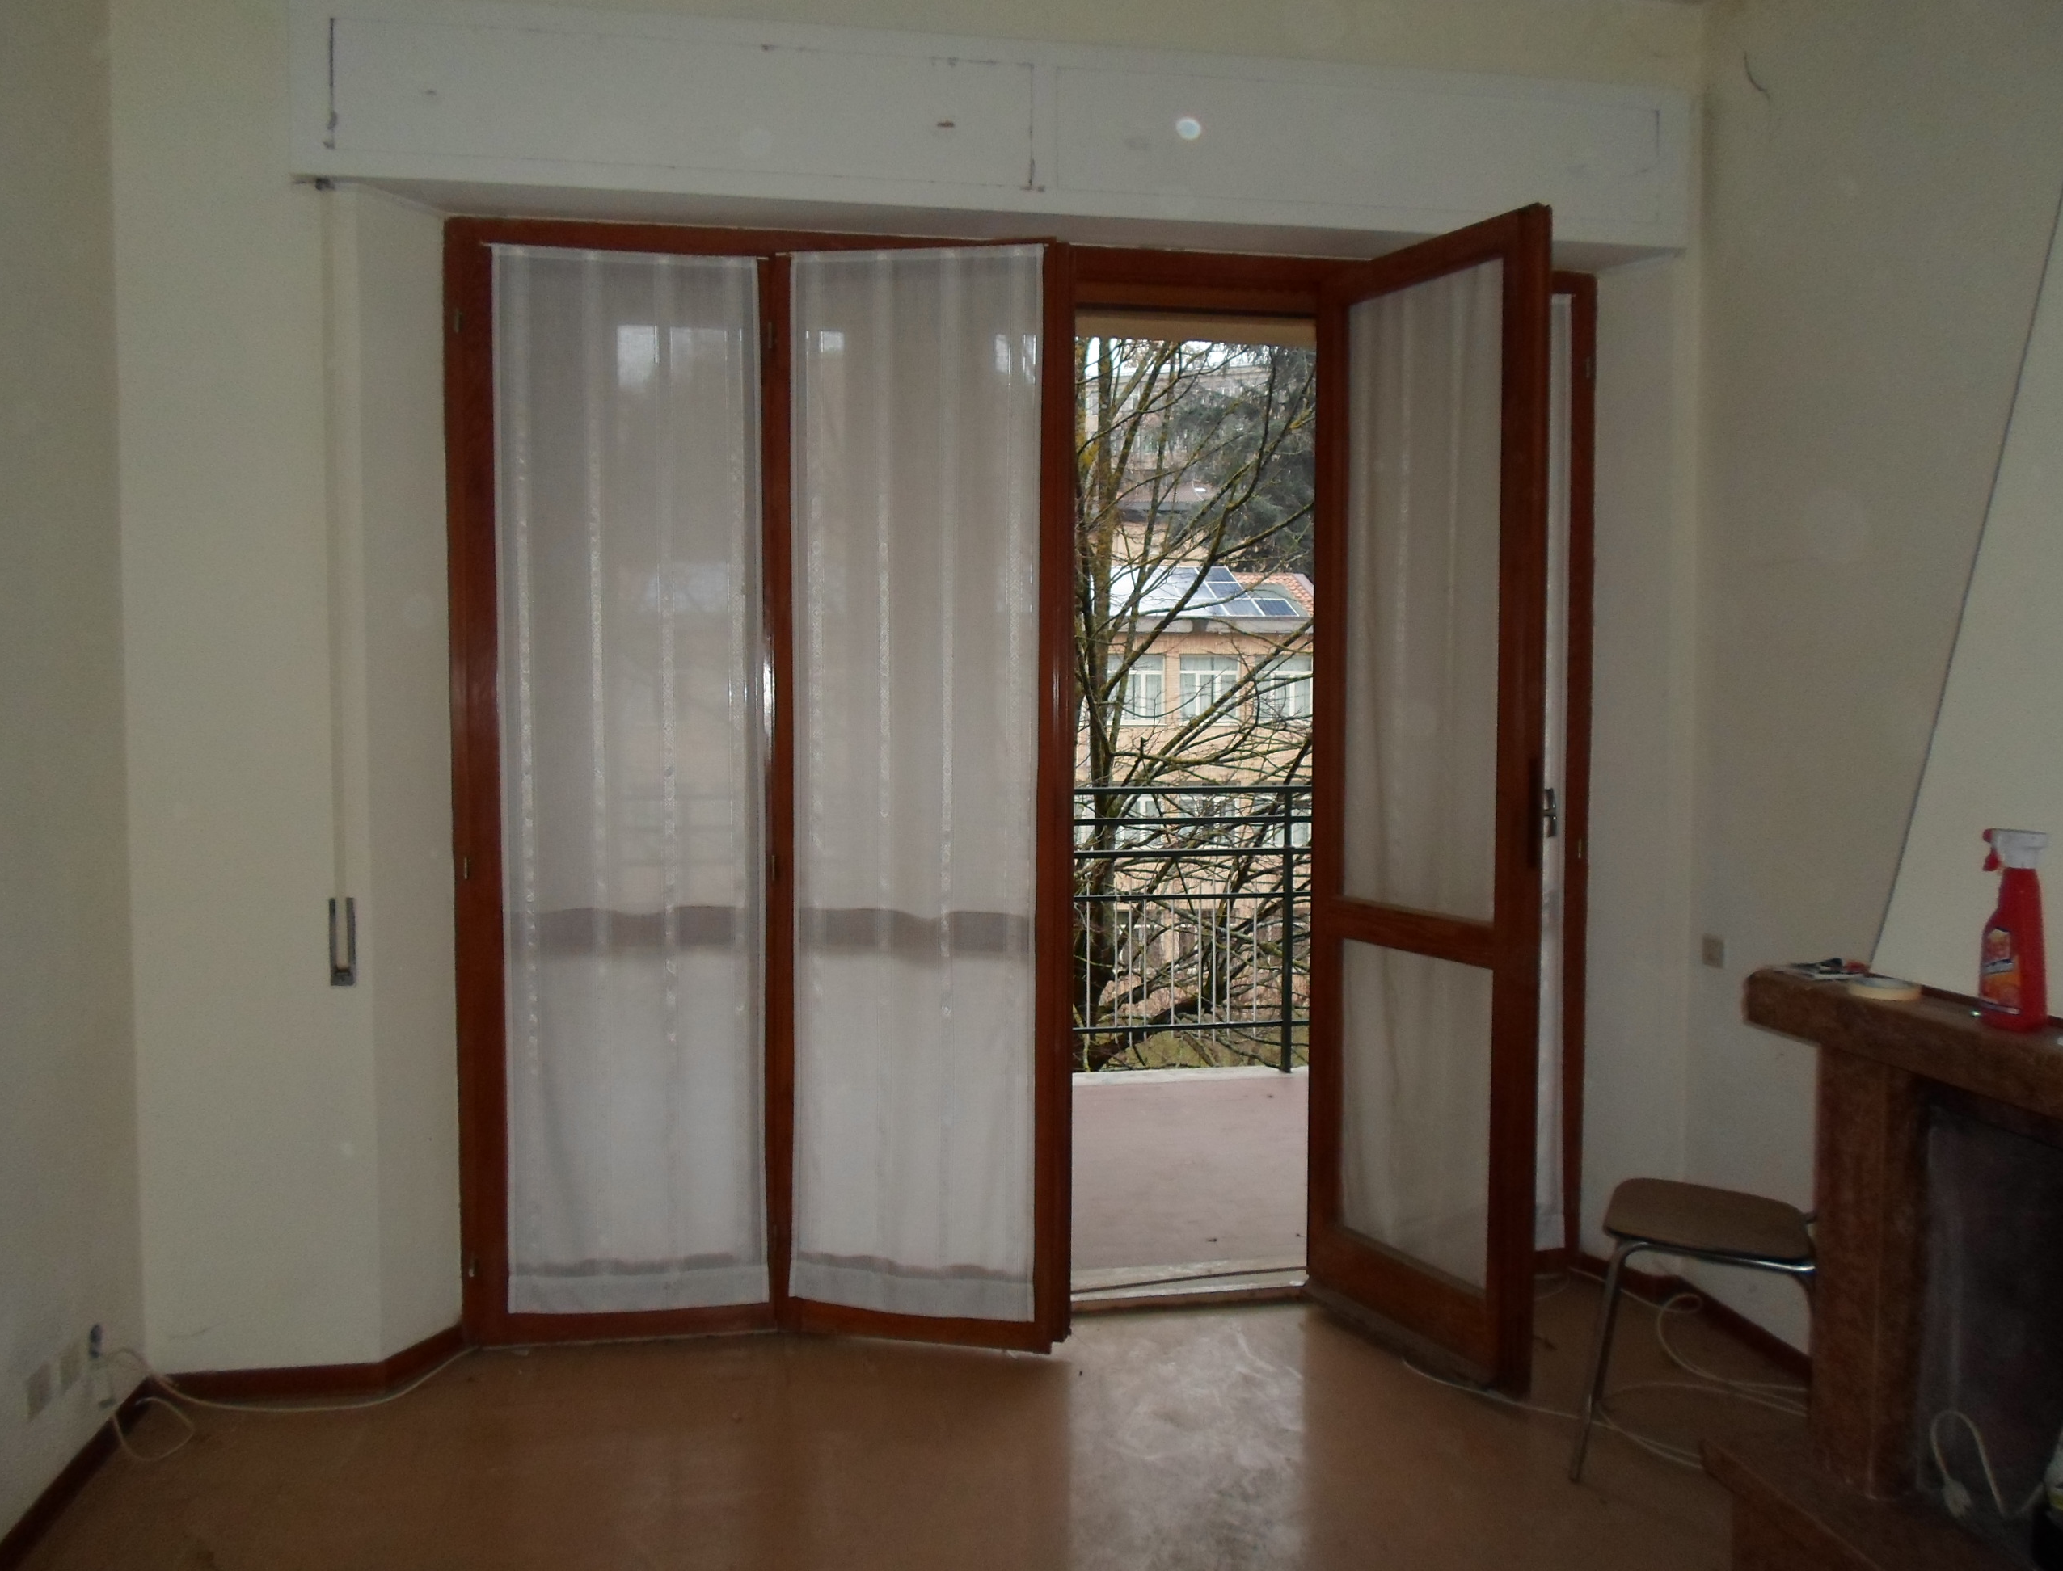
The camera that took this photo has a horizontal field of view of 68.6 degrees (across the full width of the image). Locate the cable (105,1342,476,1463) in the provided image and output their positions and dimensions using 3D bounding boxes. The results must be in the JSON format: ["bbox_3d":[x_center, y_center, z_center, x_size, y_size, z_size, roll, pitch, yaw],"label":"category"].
[{"bbox_3d":[-1.452,1.130,3.009,0.575,0.192,0.452,0,3,-8],"label":"cable"}]

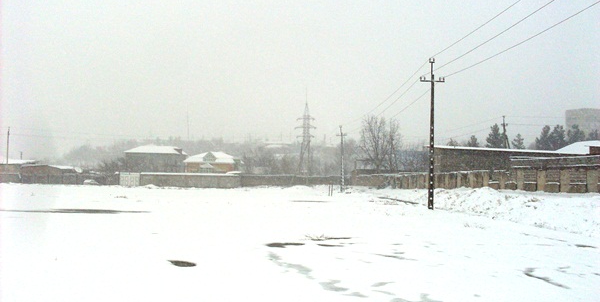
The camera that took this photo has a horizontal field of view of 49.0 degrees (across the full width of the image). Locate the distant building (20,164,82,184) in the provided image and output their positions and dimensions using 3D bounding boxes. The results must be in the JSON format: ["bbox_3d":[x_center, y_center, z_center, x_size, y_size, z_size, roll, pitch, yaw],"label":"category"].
[{"bbox_3d":[-43.762,4.191,116.000,10.800,3.700,7.000,1,-2,-9],"label":"distant building"}]

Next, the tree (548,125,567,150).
[{"bbox_3d":[44.174,1.287,113.000,4.200,11.200,4.200,1,-2,0],"label":"tree"}]

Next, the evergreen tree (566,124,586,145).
[{"bbox_3d":[51.211,0.929,121.760,4.800,11.500,4.800,0,-2,0],"label":"evergreen tree"}]

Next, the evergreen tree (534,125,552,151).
[{"bbox_3d":[41.687,1.287,113.000,4.200,11.200,4.200,1,-2,0],"label":"evergreen tree"}]

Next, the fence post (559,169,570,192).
[{"bbox_3d":[22.529,2.512,55.957,0.600,2.050,0.700,0,-2,-7],"label":"fence post"}]

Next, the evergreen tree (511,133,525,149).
[{"bbox_3d":[38.963,1.521,117.802,4.000,9.500,4.000,0,-2,0],"label":"evergreen tree"}]

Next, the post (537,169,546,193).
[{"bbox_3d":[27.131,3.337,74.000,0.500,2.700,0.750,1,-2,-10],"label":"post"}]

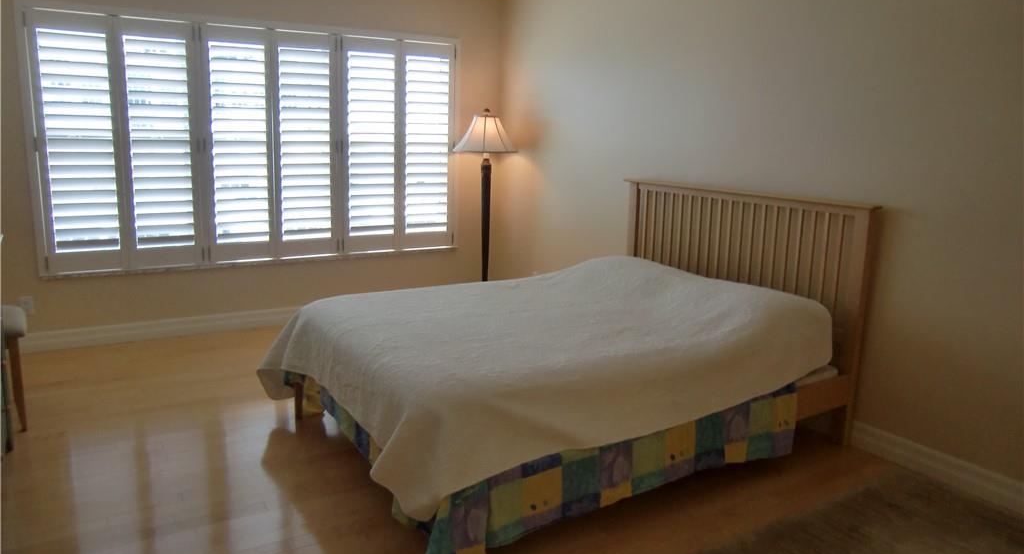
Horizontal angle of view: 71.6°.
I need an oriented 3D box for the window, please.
[{"bbox_3d":[-1.616,-0.897,4.846,2.789,1.585,0.090,-6,14,-31],"label":"window"}]

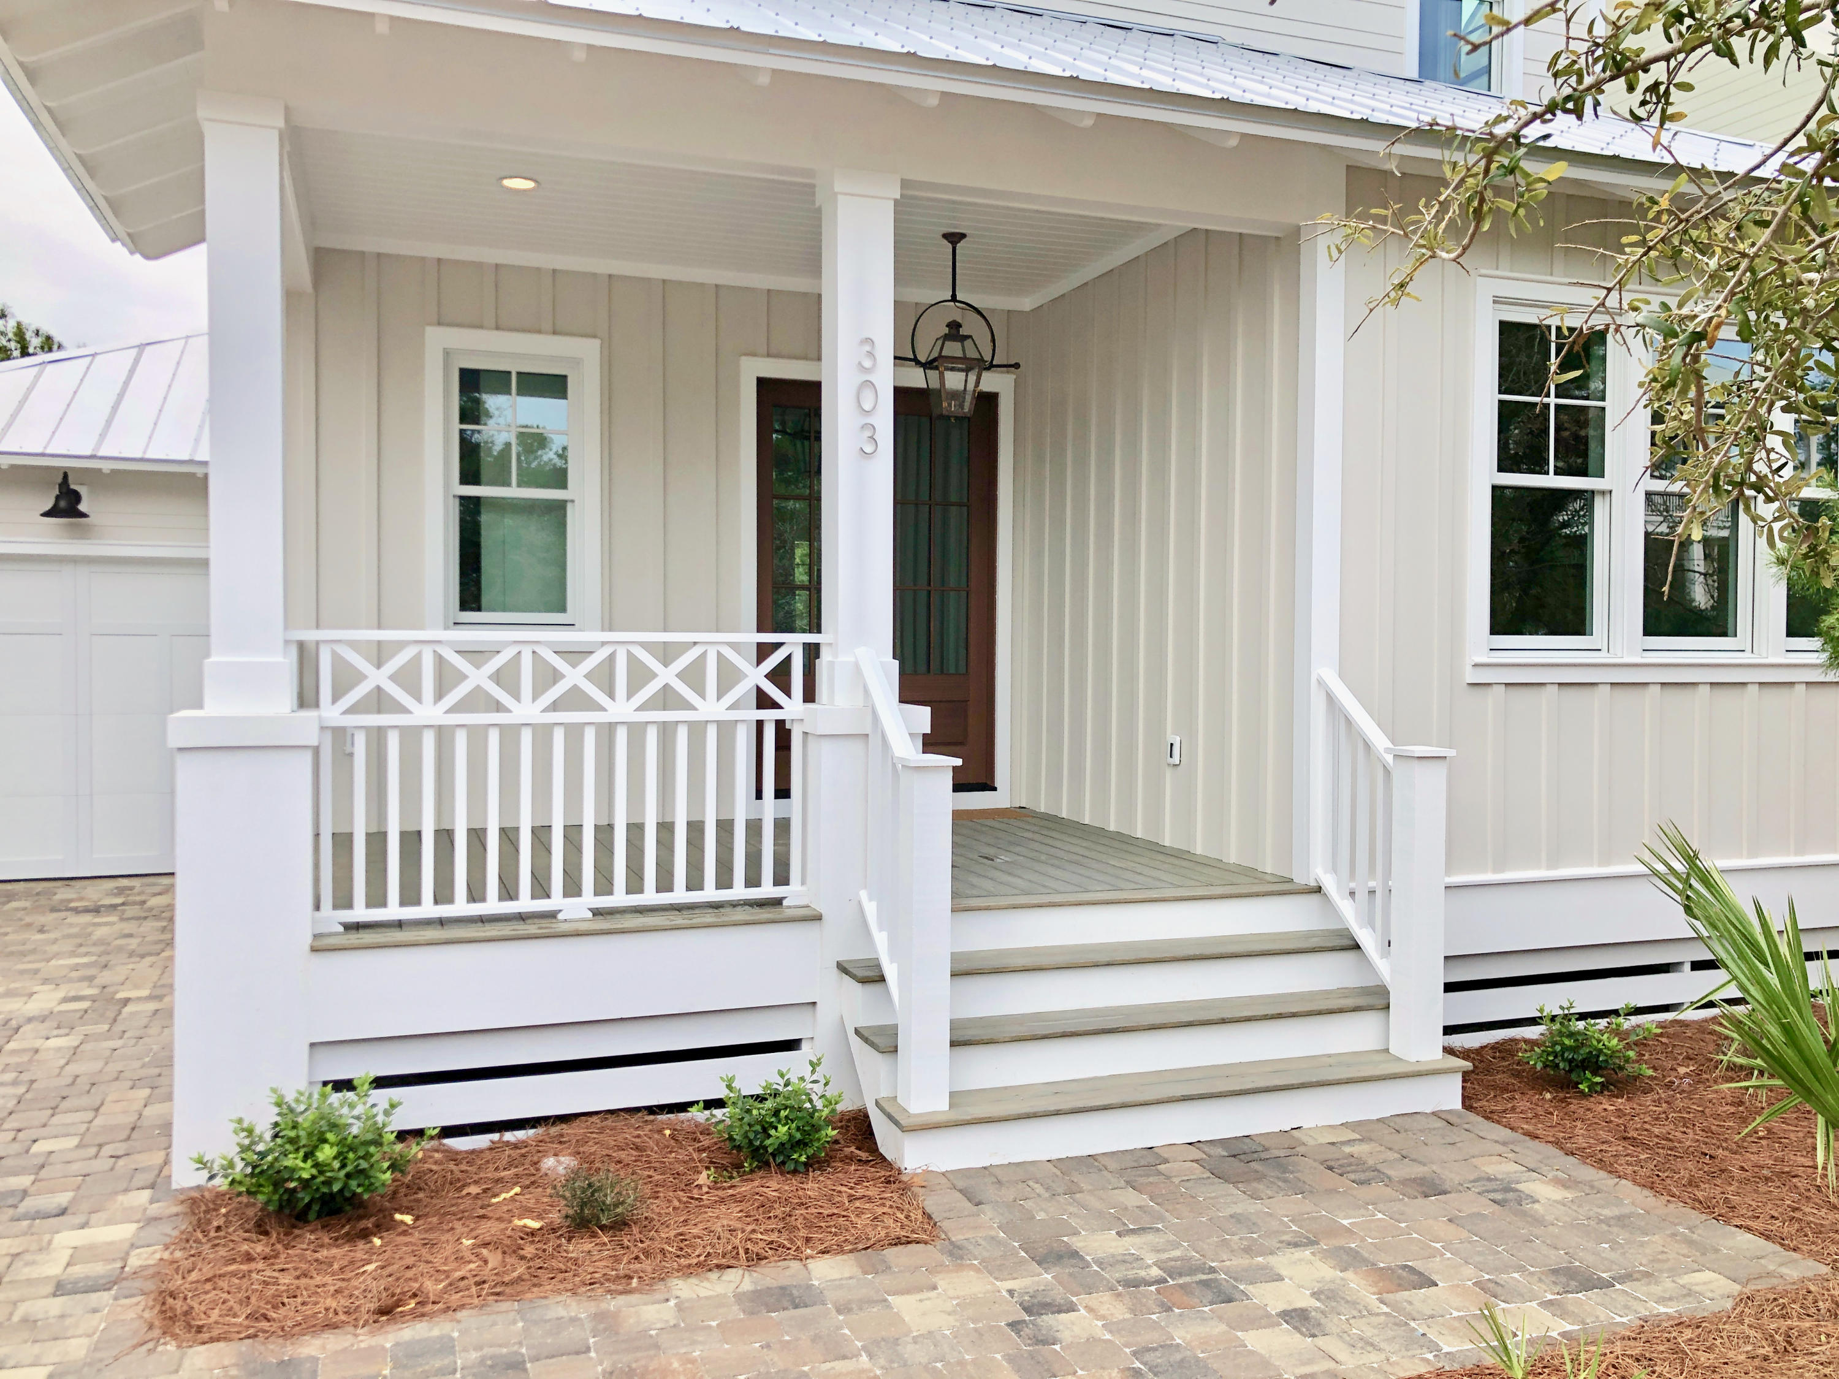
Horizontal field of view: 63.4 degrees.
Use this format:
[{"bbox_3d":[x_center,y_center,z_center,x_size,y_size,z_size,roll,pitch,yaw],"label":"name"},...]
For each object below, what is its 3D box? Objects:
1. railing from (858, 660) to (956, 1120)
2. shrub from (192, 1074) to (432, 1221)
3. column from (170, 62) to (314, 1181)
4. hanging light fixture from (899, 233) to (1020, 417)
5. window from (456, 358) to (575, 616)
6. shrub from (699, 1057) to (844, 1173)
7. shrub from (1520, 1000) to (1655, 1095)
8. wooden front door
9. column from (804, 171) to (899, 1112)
[{"bbox_3d":[-0.072,0.642,5.375,0.187,1.589,0.771,0,2,-20],"label":"railing"},{"bbox_3d":[-1.882,1.405,4.630,0.690,0.430,0.600,0,2,-20],"label":"shrub"},{"bbox_3d":[-2.302,-0.170,5.115,0.453,3.593,0.453,0,2,-20],"label":"column"},{"bbox_3d":[0.181,-1.897,7.755,0.735,0.965,0.236,0,2,-20],"label":"hanging light fixture"},{"bbox_3d":[-2.247,-1.067,8.241,0.659,1.420,0.089,0,2,-20],"label":"window"},{"bbox_3d":[-0.497,1.423,5.042,0.480,0.370,0.450,0,2,0],"label":"shrub"},{"bbox_3d":[2.720,1.428,6.038,0.540,0.345,0.500,0,2,-20],"label":"shrub"},{"bbox_3d":[-0.258,-0.597,9.041,1.526,2.459,0.107,0,2,-20],"label":"wooden front door"},{"bbox_3d":[-0.246,-0.188,5.858,0.453,3.575,0.453,0,2,-20],"label":"column"}]

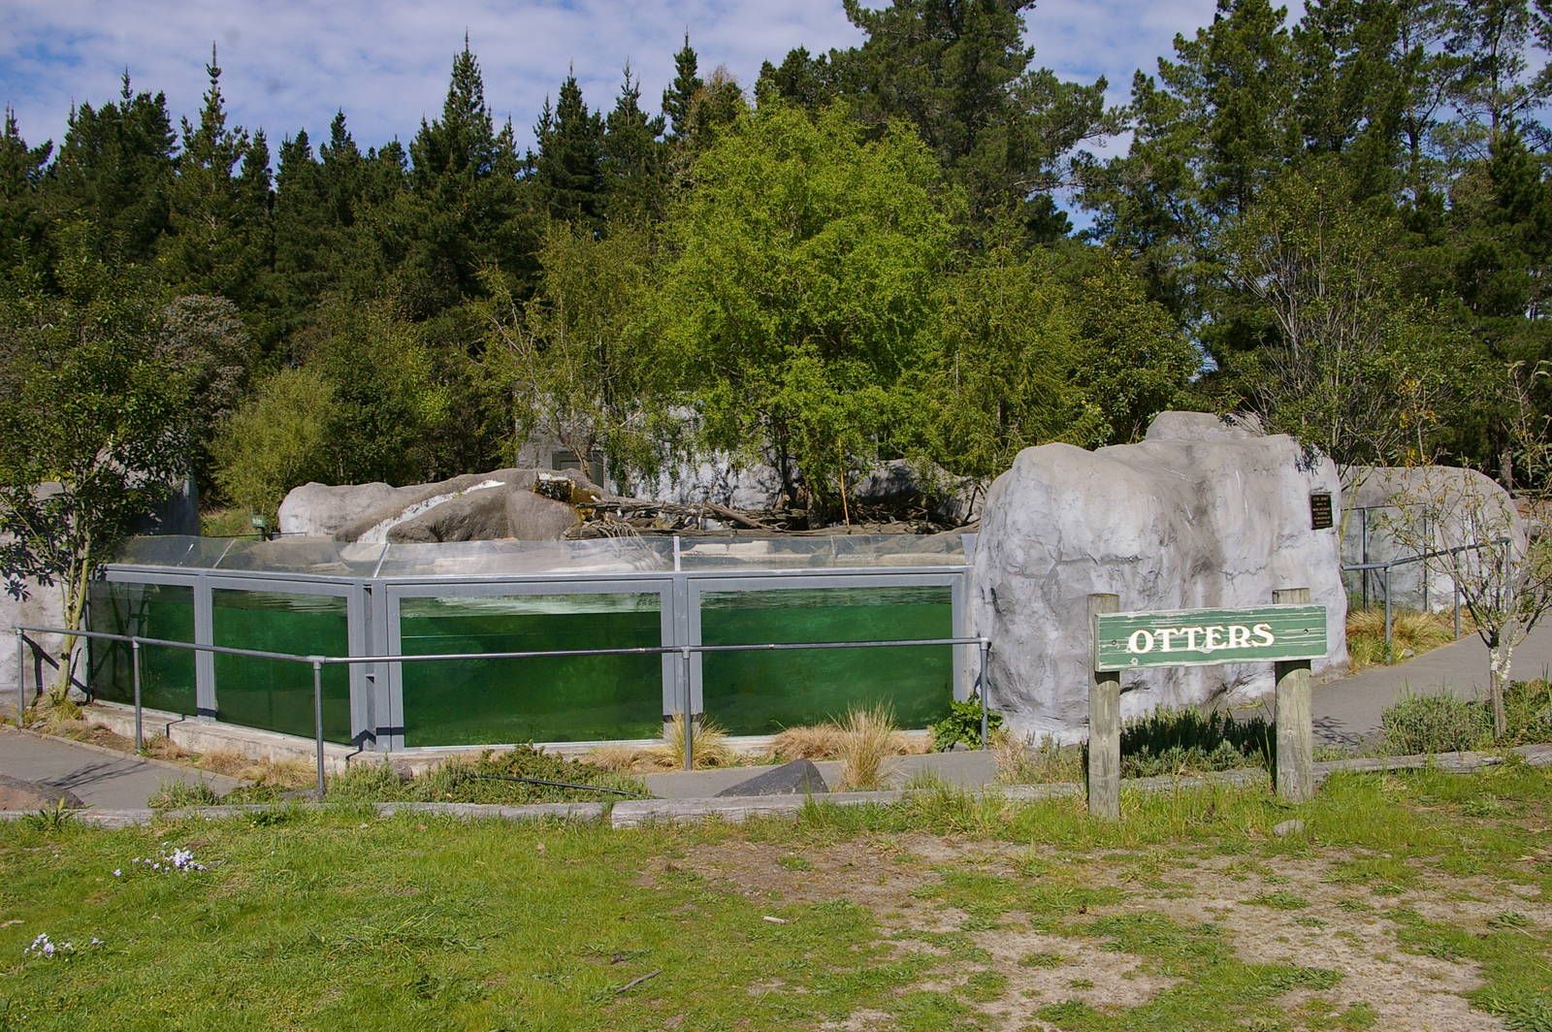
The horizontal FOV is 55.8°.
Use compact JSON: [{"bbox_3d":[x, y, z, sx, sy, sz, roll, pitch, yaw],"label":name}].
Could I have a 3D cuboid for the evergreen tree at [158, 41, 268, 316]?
[{"bbox_3d":[-18.272,-7.124,48.209,4.000,16.440,4.000,-1,1,0],"label":"evergreen tree"}]

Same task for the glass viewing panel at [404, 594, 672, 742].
[{"bbox_3d":[-1.629,1.032,9.856,1.731,1.015,0.030,-1,1,-5],"label":"glass viewing panel"}]

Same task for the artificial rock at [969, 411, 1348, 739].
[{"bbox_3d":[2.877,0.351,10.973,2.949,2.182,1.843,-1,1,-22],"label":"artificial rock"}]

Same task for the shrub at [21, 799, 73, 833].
[{"bbox_3d":[-3.501,1.441,7.035,0.240,0.150,0.220,-1,1,0],"label":"shrub"}]

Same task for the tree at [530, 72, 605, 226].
[{"bbox_3d":[-6.932,-7.045,49.844,4.600,15.925,4.600,-1,1,0],"label":"tree"}]

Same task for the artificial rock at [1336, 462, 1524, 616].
[{"bbox_3d":[7.354,0.267,17.000,2.500,1.750,1.500,-1,2,19],"label":"artificial rock"}]

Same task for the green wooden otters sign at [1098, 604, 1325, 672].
[{"bbox_3d":[2.113,0.587,7.072,1.261,0.250,0.045,-1,1,-17],"label":"green wooden otters sign"}]

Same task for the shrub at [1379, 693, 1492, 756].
[{"bbox_3d":[3.719,1.175,8.250,0.580,0.350,0.500,-1,1,0],"label":"shrub"}]

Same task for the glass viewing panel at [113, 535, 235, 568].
[{"bbox_3d":[-4.914,0.296,11.662,1.872,0.273,0.025,0,-38,40],"label":"glass viewing panel"}]

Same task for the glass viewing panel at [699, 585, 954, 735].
[{"bbox_3d":[0.423,1.162,11.725,2.050,1.180,0.050,-1,1,-7],"label":"glass viewing panel"}]

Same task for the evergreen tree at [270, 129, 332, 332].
[{"bbox_3d":[-16.100,-6.101,50.181,2.800,14.220,2.800,-1,1,0],"label":"evergreen tree"}]

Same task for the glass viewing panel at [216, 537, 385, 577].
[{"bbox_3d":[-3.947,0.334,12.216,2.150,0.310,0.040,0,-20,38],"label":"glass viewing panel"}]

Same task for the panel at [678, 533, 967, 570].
[{"bbox_3d":[0.327,0.255,10.085,1.964,0.273,0.025,-1,-38,-5],"label":"panel"}]

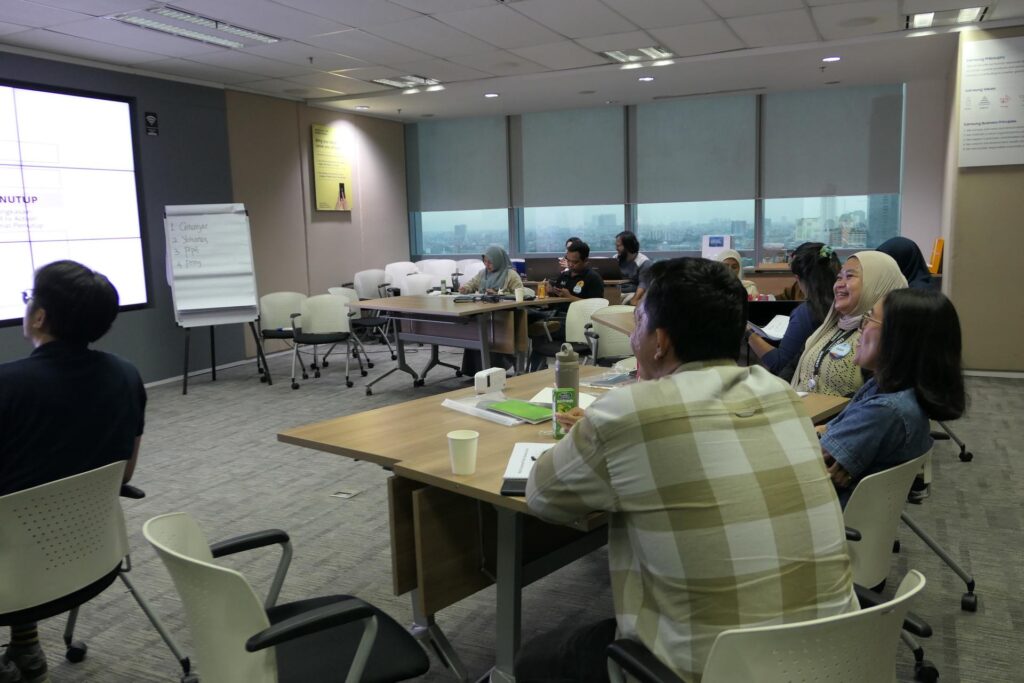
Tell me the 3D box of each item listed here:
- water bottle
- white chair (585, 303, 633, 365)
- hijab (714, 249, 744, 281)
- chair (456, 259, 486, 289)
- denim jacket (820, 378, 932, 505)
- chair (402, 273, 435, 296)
[{"bbox_3d":[0.159,0.132,2.321,0.071,0.255,0.071,1,9,17],"label":"water bottle"},{"bbox_3d":[0.806,0.168,5.264,0.580,0.790,0.580,-6,9,-23],"label":"white chair"},{"bbox_3d":[1.857,-0.623,6.800,0.270,0.370,0.280,1,9,13],"label":"hijab"},{"bbox_3d":[-0.488,-0.549,10.175,0.570,0.870,0.580,1,9,20],"label":"chair"},{"bbox_3d":[0.941,0.317,2.113,0.320,0.500,0.450,4,10,36],"label":"denim jacket"},{"bbox_3d":[-1.113,-0.320,8.987,0.570,0.800,0.560,2,9,20],"label":"chair"}]

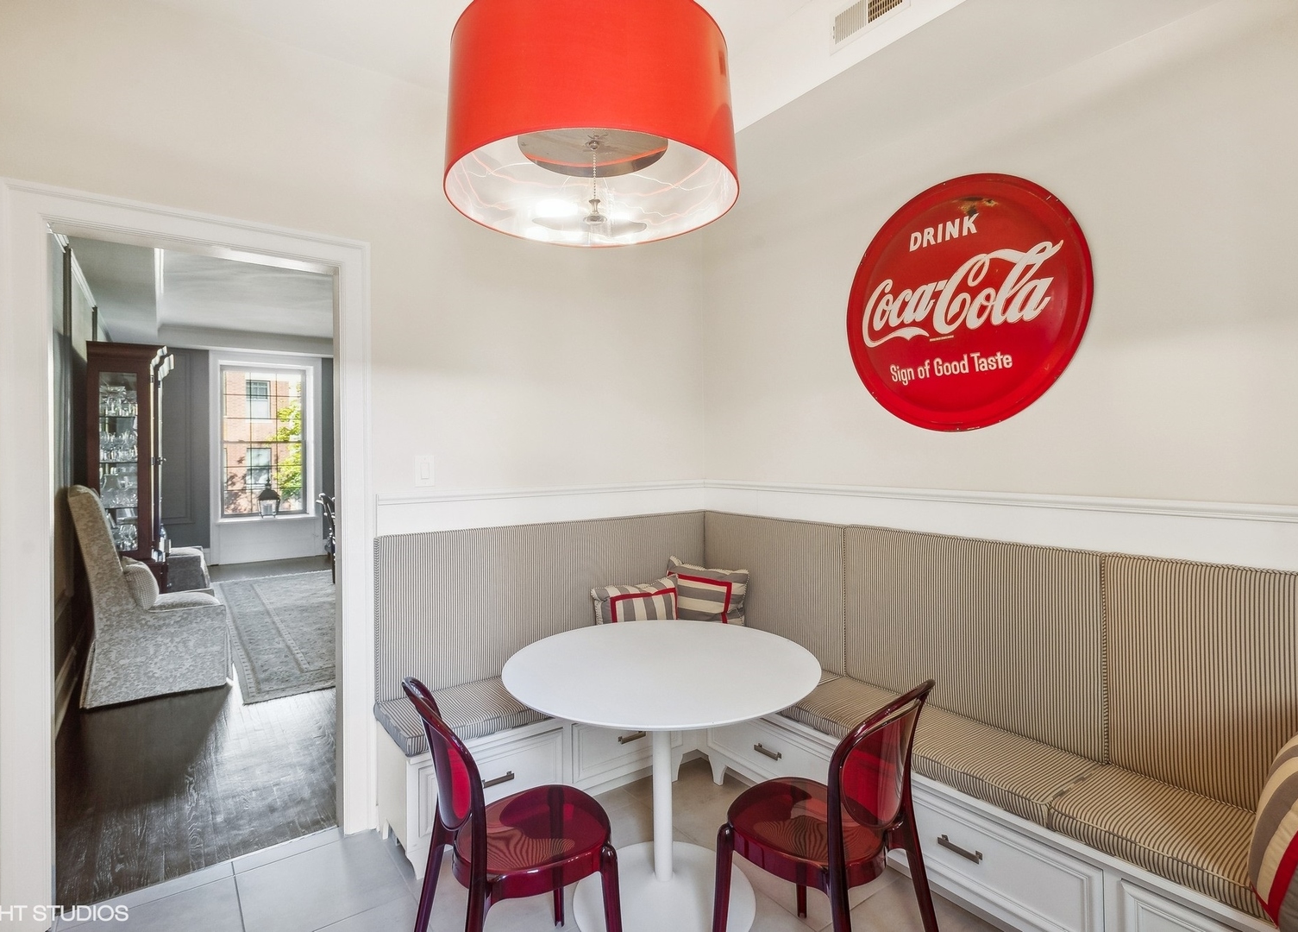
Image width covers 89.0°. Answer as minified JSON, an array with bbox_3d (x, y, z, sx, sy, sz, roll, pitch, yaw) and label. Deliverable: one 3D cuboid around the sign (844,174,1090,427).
[{"bbox_3d":[1.084,-0.568,2.365,0.070,0.900,0.900,-3,2,-36],"label":"sign"}]

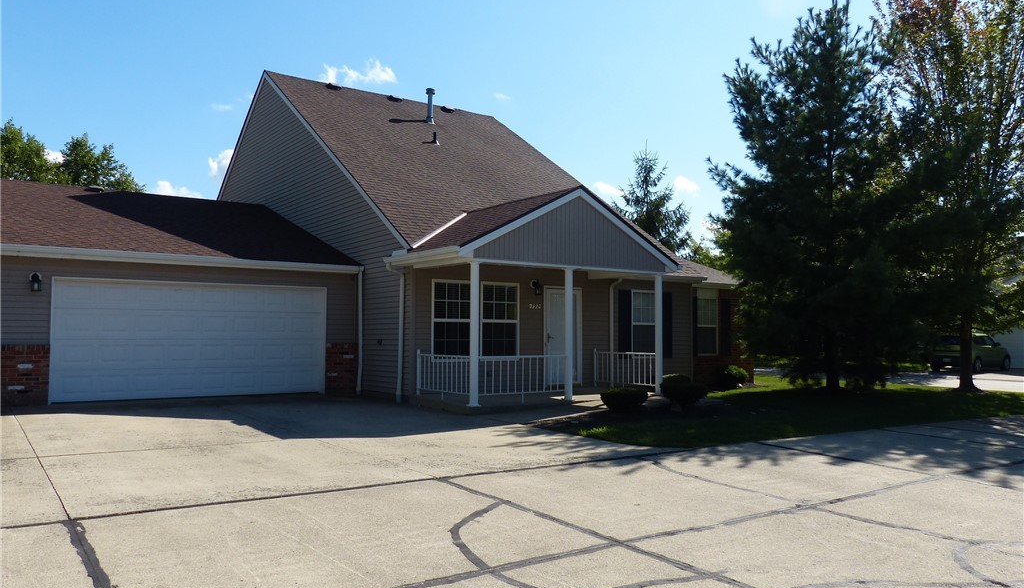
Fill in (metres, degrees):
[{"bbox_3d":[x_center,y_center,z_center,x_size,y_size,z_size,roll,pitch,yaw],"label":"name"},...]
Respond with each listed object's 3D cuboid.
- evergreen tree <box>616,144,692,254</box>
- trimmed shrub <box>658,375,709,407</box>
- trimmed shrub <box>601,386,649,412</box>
[{"bbox_3d":[6.420,-1.700,33.300,4.500,10.200,4.500,0,-3,0],"label":"evergreen tree"},{"bbox_3d":[3.080,1.750,13.300,0.900,0.620,0.850,0,-3,0],"label":"trimmed shrub"},{"bbox_3d":[1.920,1.780,12.600,0.820,0.480,0.800,0,-3,0],"label":"trimmed shrub"}]

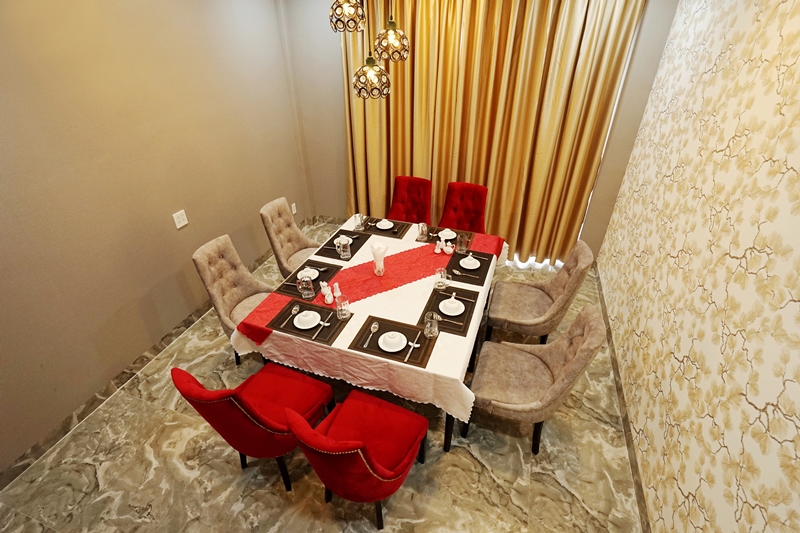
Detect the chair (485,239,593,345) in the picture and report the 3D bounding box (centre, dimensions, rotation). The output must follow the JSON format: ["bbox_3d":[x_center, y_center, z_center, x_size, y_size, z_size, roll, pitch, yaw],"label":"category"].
[{"bbox_3d":[0.998,0.273,2.649,0.610,0.970,0.510,9,36,17],"label":"chair"}]

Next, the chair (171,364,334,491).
[{"bbox_3d":[-0.760,0.797,1.996,0.510,0.970,0.610,12,37,21],"label":"chair"}]

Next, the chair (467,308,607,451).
[{"bbox_3d":[0.752,0.647,2.110,0.610,0.970,0.510,10,36,18],"label":"chair"}]

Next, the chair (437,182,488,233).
[{"bbox_3d":[0.569,-0.225,3.417,0.510,0.970,0.610,11,36,20],"label":"chair"}]

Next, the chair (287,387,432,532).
[{"bbox_3d":[-0.190,0.903,1.799,0.510,0.970,0.610,14,37,23],"label":"chair"}]

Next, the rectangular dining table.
[{"bbox_3d":[-0.042,0.366,2.763,1.377,0.770,1.562,10,36,18],"label":"rectangular dining table"}]

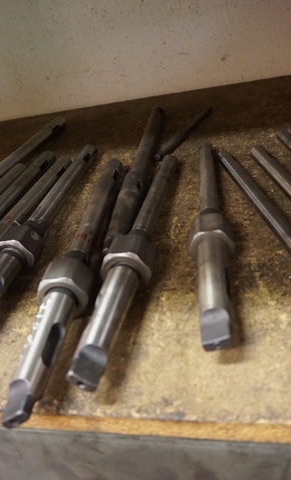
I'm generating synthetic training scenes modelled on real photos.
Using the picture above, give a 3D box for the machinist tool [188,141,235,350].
[{"bbox_3d":[0.072,-0.032,0.534,0.046,0.043,0.432,-8,29,11],"label":"machinist tool"}]

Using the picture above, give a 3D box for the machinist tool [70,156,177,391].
[{"bbox_3d":[-0.004,-0.005,0.516,0.049,0.046,0.412,-5,30,16],"label":"machinist tool"}]

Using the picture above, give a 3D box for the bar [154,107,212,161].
[{"bbox_3d":[0.070,-0.185,0.809,0.014,0.014,0.208,7,37,32],"label":"bar"}]

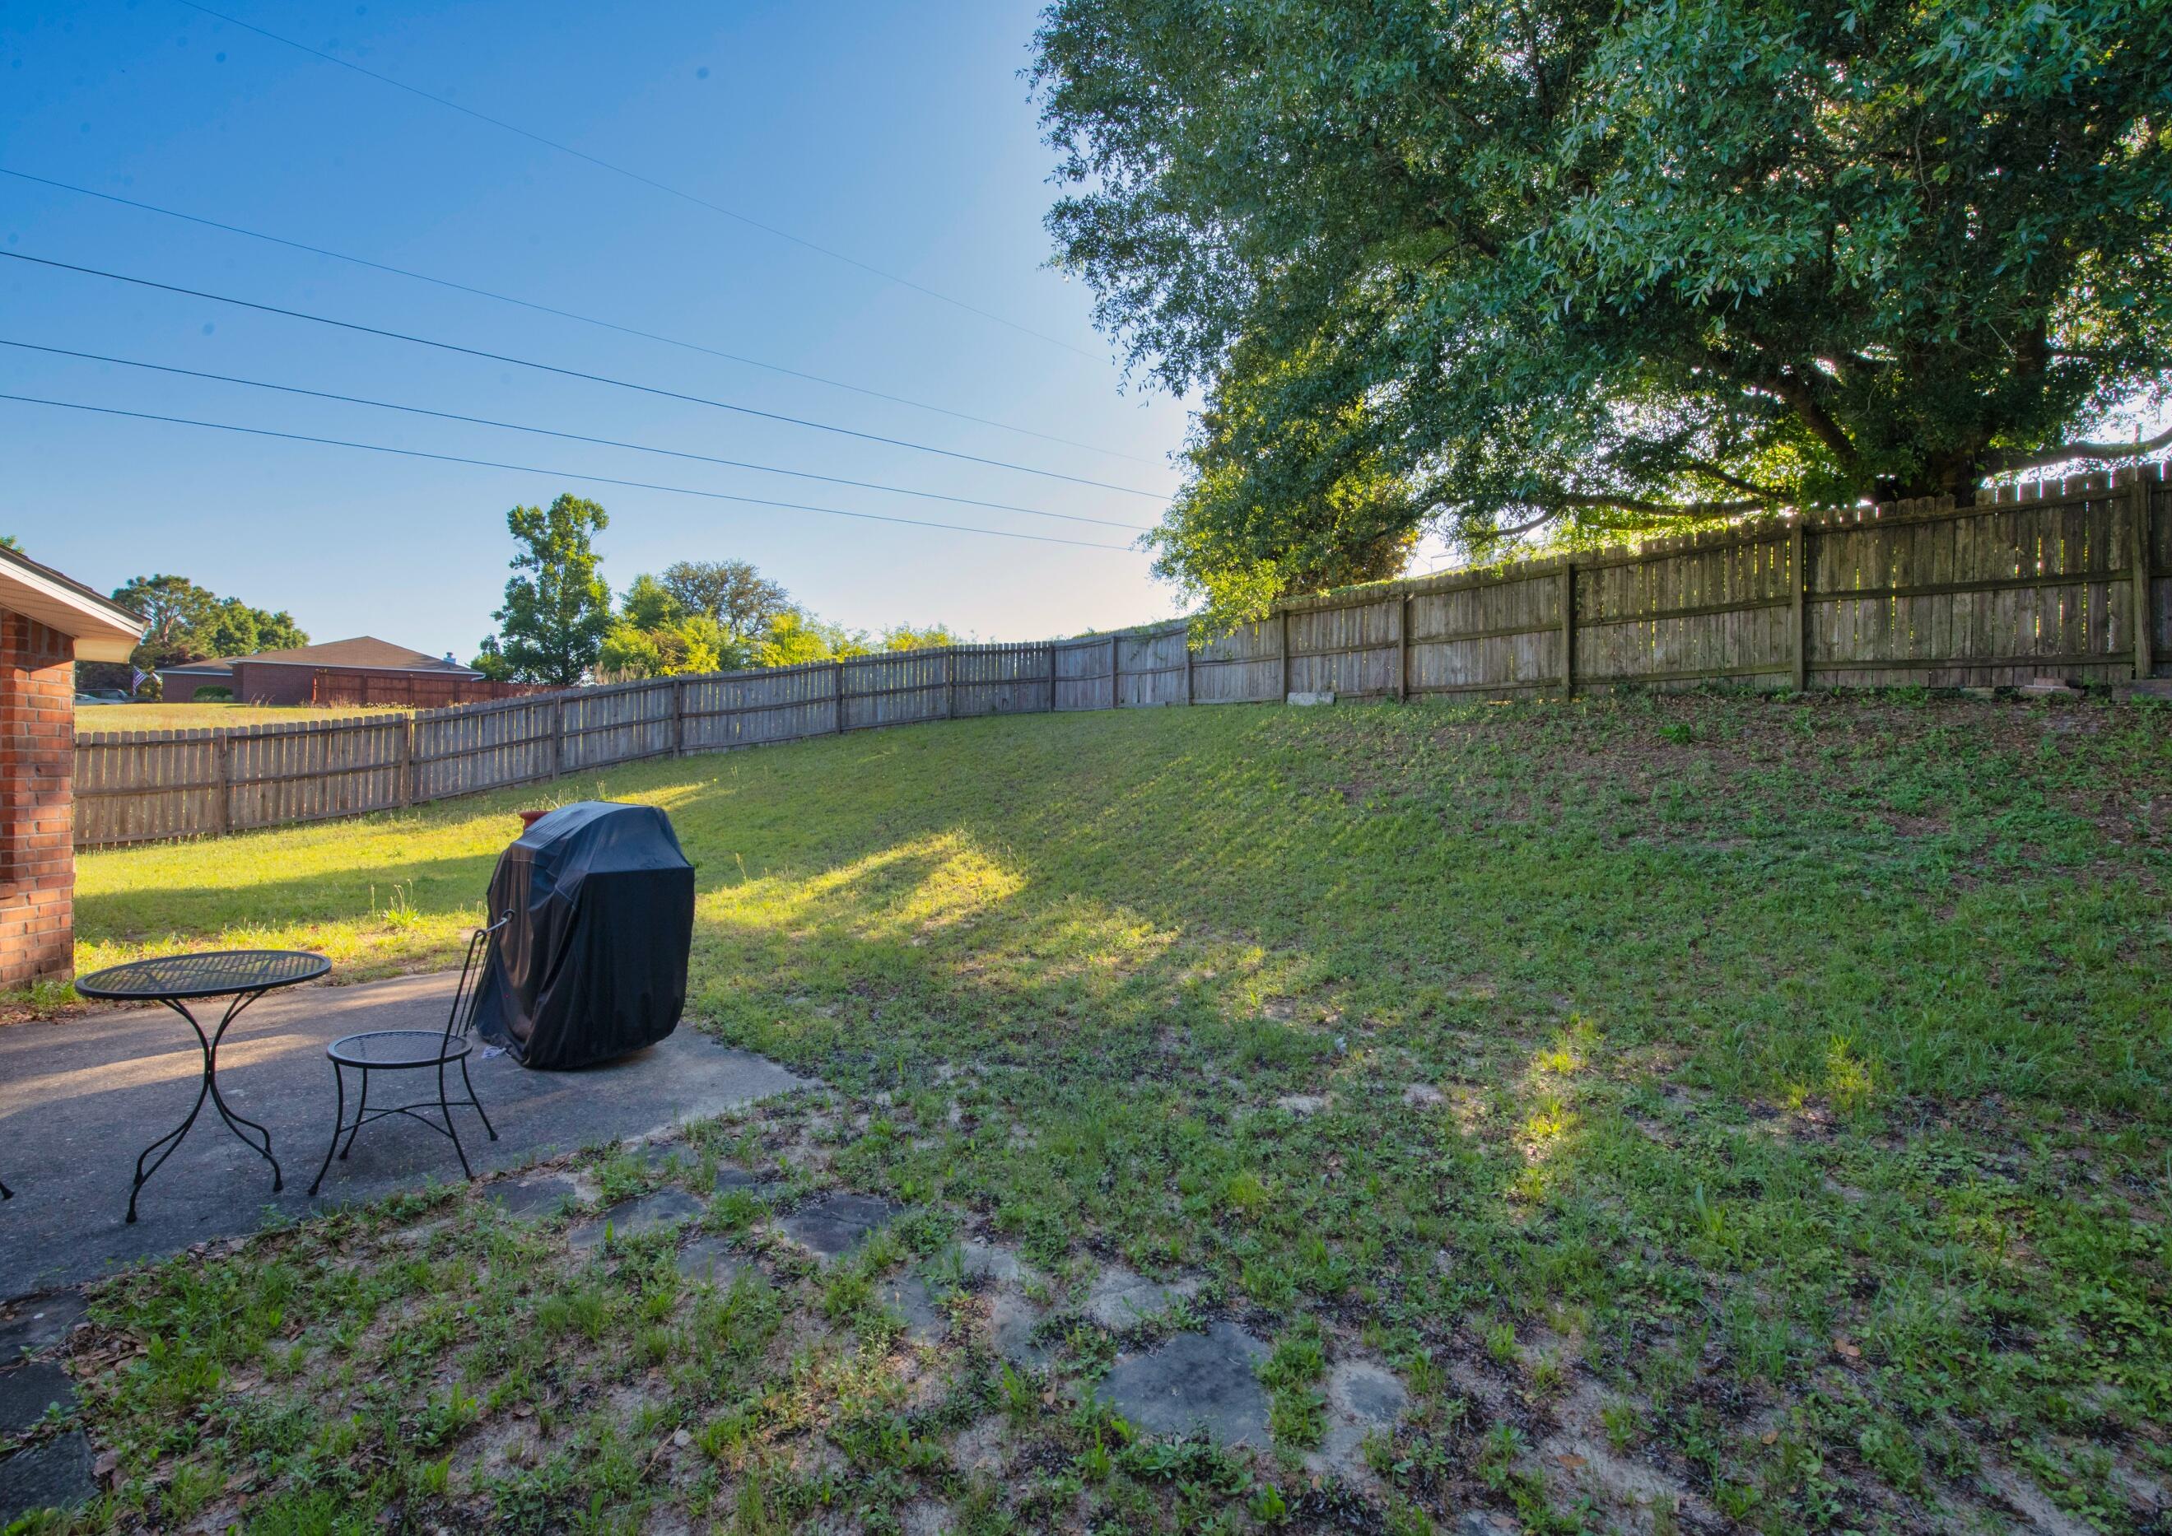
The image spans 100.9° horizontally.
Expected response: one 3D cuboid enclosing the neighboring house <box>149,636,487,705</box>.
[{"bbox_3d":[-51.700,-6.700,61.400,17.000,5.400,15.500,0,0,-35],"label":"neighboring house"}]

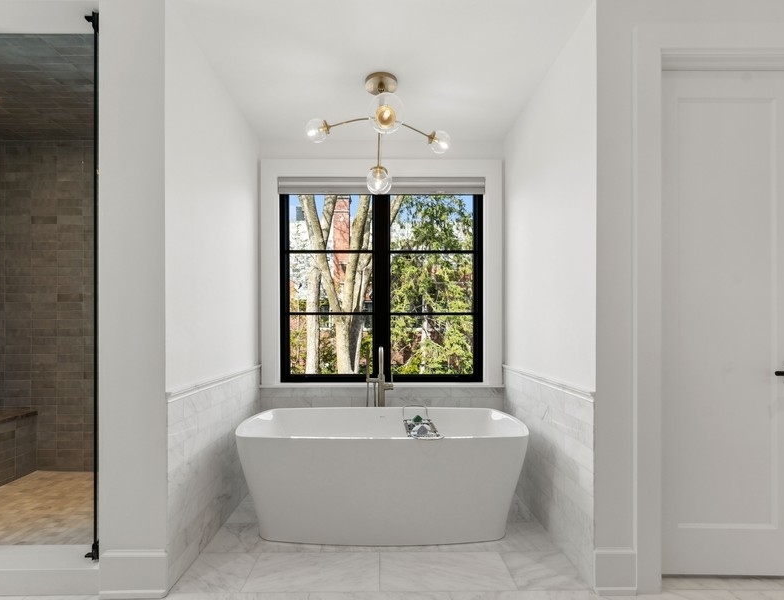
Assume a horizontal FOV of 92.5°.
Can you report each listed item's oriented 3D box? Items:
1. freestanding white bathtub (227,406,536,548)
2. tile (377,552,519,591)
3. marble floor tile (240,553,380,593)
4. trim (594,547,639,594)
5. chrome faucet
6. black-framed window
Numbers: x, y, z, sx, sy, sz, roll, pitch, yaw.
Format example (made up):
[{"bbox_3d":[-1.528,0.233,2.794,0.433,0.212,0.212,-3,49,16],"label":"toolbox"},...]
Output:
[{"bbox_3d":[-0.055,1.054,2.355,1.690,0.590,0.770,0,-2,-1],"label":"freestanding white bathtub"},{"bbox_3d":[0.256,1.310,1.815,0.620,0.012,0.290,0,-2,-1],"label":"tile"},{"bbox_3d":[-0.362,1.310,1.815,0.620,0.012,0.290,0,-2,-1],"label":"marble floor tile"},{"bbox_3d":[0.992,1.195,1.660,0.187,0.205,0.020,0,-2,-1],"label":"trim"},{"bbox_3d":[-0.084,0.860,2.730,0.200,1.030,0.240,0,-2,-1],"label":"chrome faucet"},{"bbox_3d":[-0.083,-0.122,2.940,1.580,1.530,0.100,0,-2,-1],"label":"black-framed window"}]

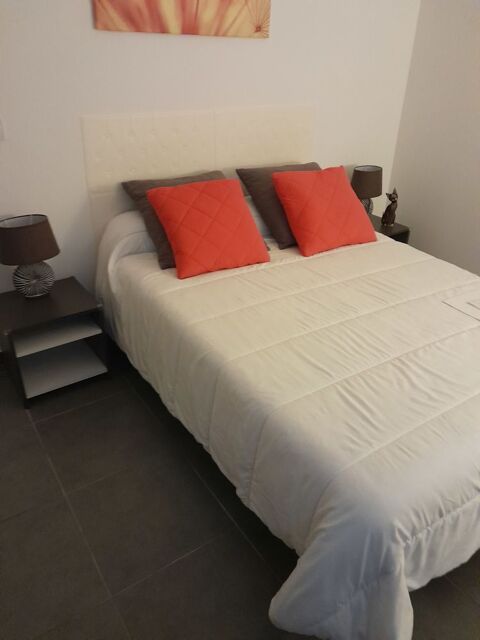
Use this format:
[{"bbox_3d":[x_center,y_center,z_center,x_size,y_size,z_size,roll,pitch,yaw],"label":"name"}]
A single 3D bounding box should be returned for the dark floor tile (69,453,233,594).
[{"bbox_3d":[-0.316,0.674,1.760,0.457,0.010,0.457,-17,33,-30],"label":"dark floor tile"}]

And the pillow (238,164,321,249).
[{"bbox_3d":[0.316,-0.639,2.685,0.530,0.140,0.510,-17,71,-30],"label":"pillow"}]

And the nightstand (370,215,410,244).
[{"bbox_3d":[0.879,-0.461,3.469,0.400,0.395,0.380,-17,33,-30],"label":"nightstand"}]

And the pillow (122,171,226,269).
[{"bbox_3d":[-0.214,-0.506,2.435,0.550,0.140,0.510,-17,69,-30],"label":"pillow"}]

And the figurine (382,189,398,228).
[{"bbox_3d":[1.001,-0.751,3.341,0.075,0.240,0.085,-17,33,-30],"label":"figurine"}]

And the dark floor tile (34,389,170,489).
[{"bbox_3d":[-0.572,0.487,2.095,0.457,0.010,0.457,-17,33,-30],"label":"dark floor tile"}]

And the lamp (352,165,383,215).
[{"bbox_3d":[0.856,-0.826,3.350,0.250,0.355,0.210,-17,33,-30],"label":"lamp"}]

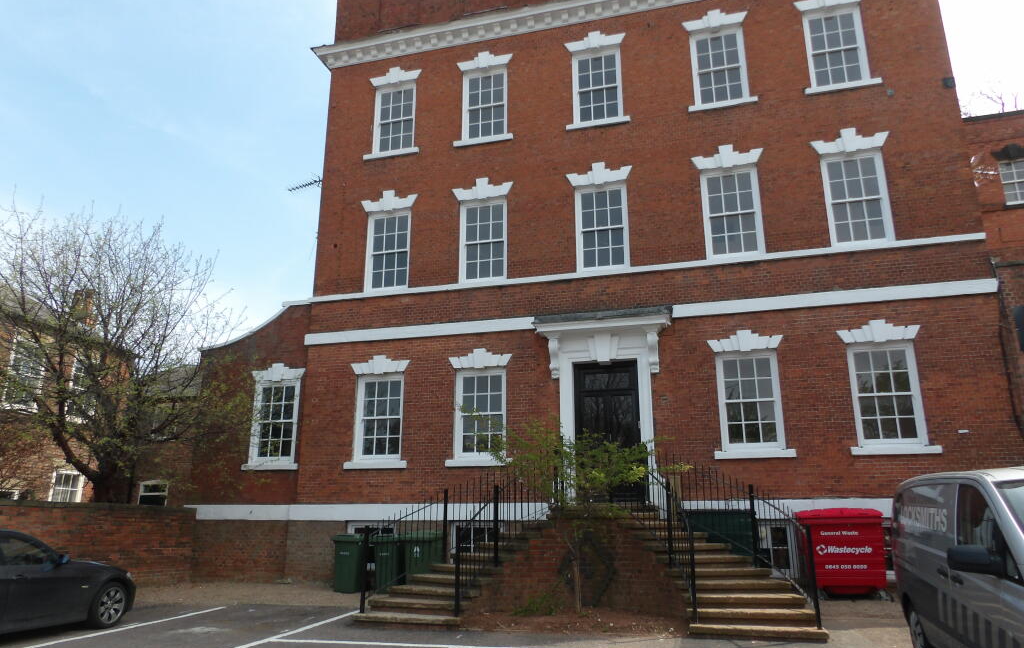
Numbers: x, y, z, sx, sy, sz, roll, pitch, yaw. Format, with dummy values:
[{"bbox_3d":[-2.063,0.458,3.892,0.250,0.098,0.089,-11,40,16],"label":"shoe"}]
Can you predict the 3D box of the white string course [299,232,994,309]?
[{"bbox_3d":[1.688,-1.079,15.414,15.174,0.152,0.160,-4,-16,15],"label":"white string course"}]

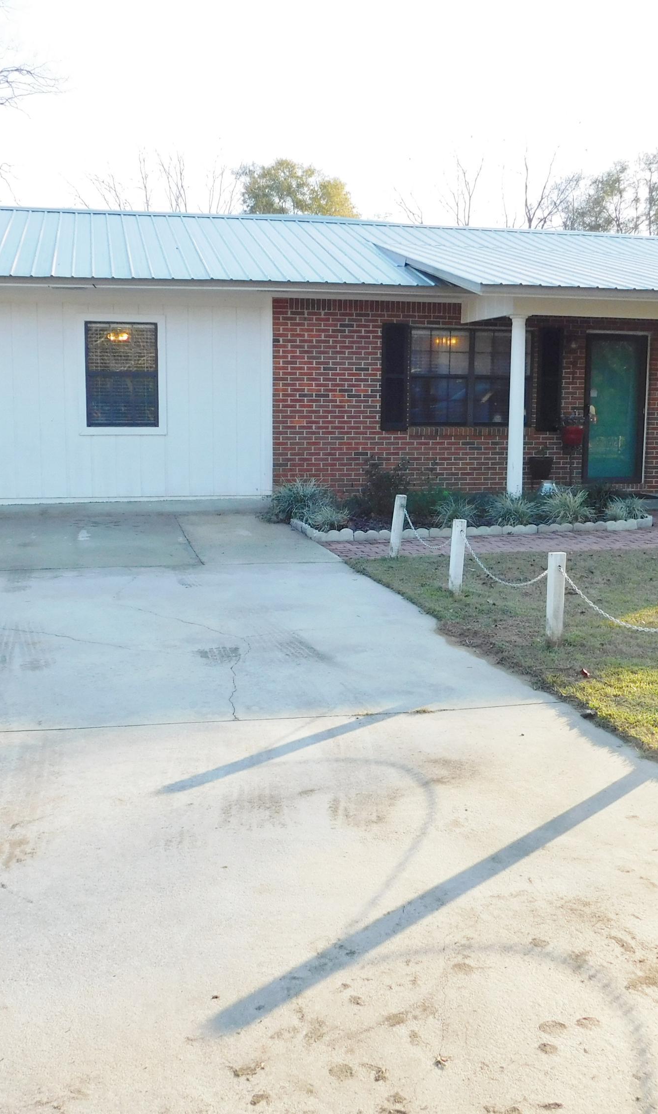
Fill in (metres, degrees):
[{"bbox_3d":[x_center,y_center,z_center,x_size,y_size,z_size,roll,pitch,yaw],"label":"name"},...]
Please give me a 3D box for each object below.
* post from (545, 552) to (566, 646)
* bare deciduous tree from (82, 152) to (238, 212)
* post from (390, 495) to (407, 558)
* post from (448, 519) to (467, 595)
[{"bbox_3d":[1.382,0.247,6.232,0.078,0.541,0.078,-2,8,-14],"label":"post"},{"bbox_3d":[-5.920,-9.154,36.662,5.800,10.133,5.800,-1,8,-9],"label":"bare deciduous tree"},{"bbox_3d":[0.629,-0.276,9.274,0.078,0.558,0.078,4,6,-15],"label":"post"},{"bbox_3d":[0.987,0.003,7.801,0.078,0.554,0.078,0,7,-14],"label":"post"}]

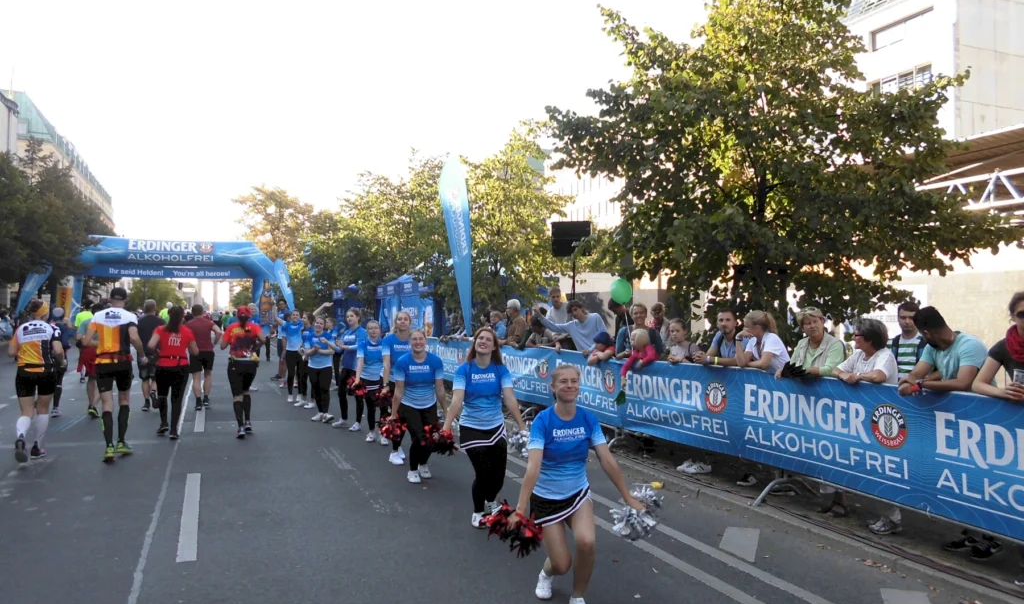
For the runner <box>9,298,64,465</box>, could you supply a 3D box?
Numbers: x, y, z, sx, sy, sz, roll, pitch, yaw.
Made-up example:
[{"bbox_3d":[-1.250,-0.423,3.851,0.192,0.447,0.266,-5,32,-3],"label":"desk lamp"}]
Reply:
[{"bbox_3d":[-5.132,0.841,8.300,0.540,1.730,0.520,0,-1,-22],"label":"runner"}]

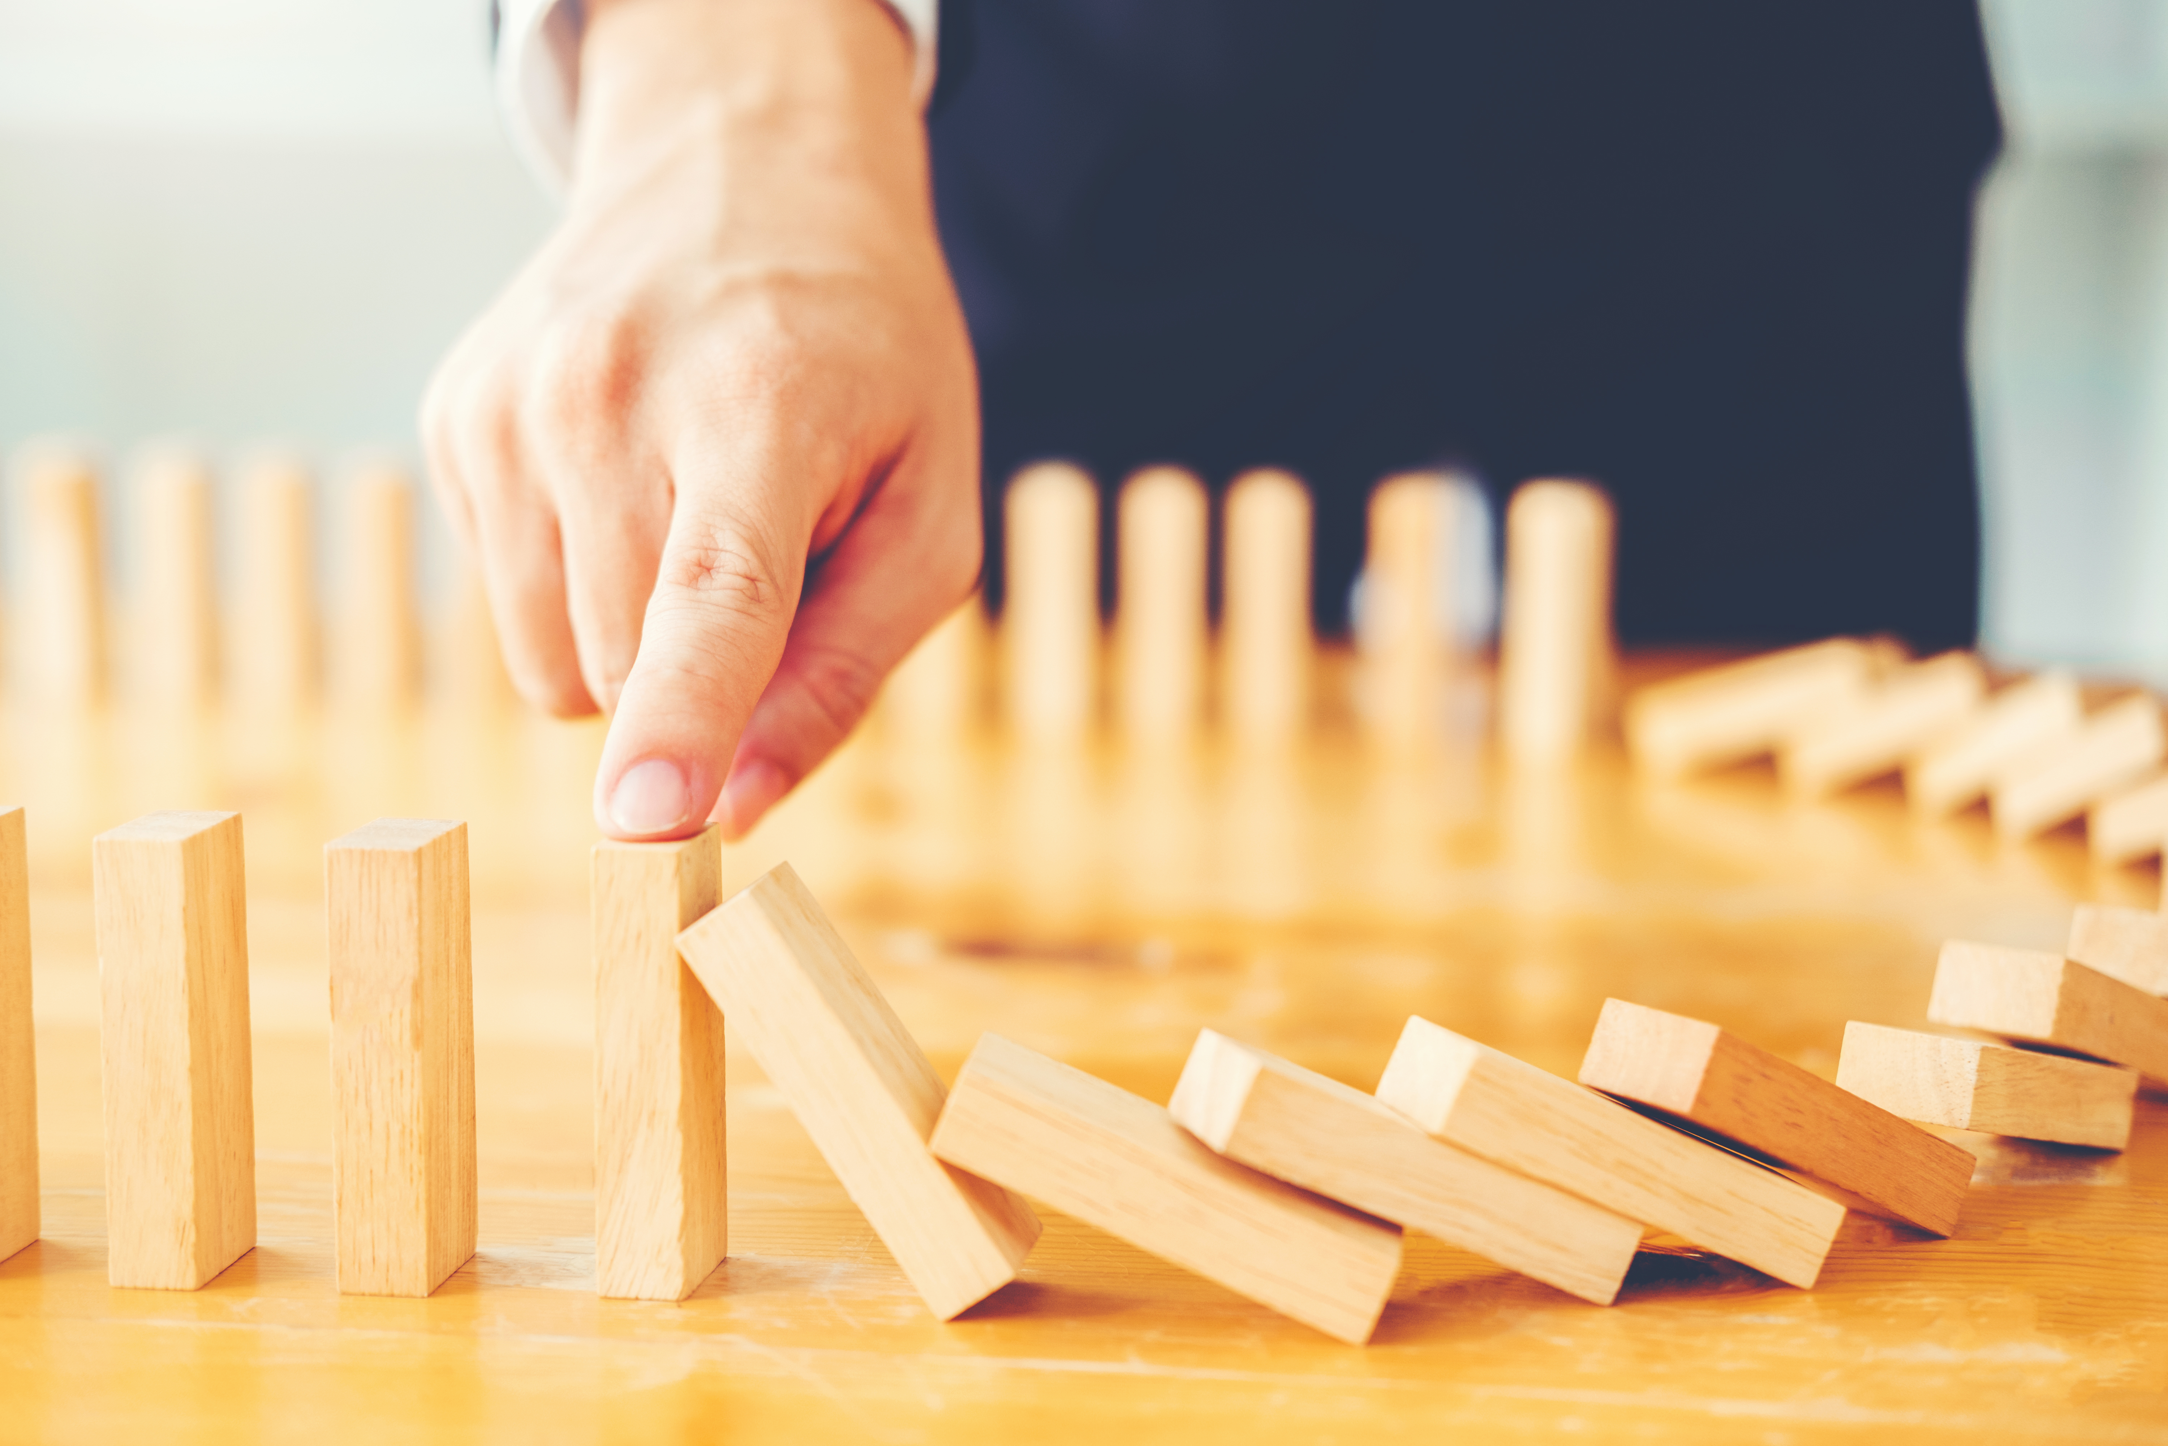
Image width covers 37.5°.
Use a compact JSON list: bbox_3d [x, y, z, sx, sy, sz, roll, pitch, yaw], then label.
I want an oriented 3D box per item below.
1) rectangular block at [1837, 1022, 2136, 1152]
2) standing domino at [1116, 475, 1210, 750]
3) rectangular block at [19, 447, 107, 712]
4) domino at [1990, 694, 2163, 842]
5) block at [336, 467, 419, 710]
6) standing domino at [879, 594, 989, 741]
[{"bbox_3d":[0.166,0.067,0.584,0.025,0.015,0.075,8,-4,39],"label":"rectangular block"},{"bbox_3d":[0.025,-0.035,1.028,0.015,0.075,0.025,1,10,2],"label":"standing domino"},{"bbox_3d":[-0.335,-0.044,1.052,0.015,0.075,0.025,1,10,4],"label":"rectangular block"},{"bbox_3d":[0.273,0.014,0.845,0.025,0.015,0.075,-2,-18,-15],"label":"domino"},{"bbox_3d":[-0.231,-0.041,1.044,0.015,0.075,0.025,1,10,4],"label":"block"},{"bbox_3d":[-0.050,-0.038,1.037,0.015,0.075,0.025,1,10,3],"label":"standing domino"}]

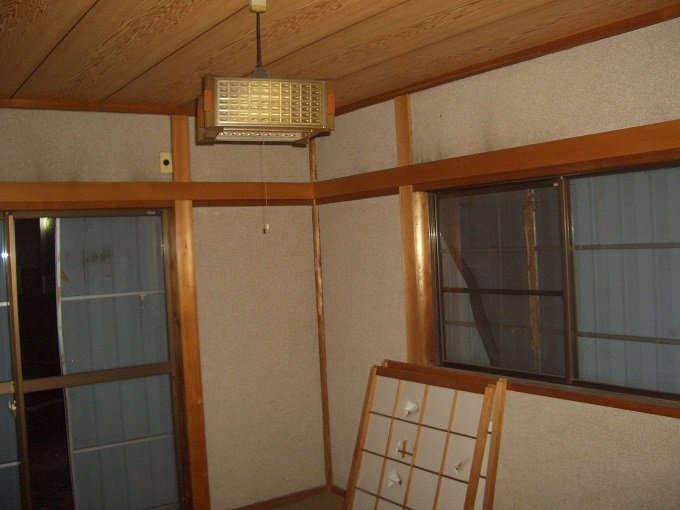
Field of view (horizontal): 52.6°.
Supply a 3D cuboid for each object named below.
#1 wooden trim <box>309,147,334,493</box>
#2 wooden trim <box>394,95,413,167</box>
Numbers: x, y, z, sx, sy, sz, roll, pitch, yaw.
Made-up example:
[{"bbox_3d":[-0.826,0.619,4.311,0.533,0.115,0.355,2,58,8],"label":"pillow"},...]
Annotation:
[{"bbox_3d":[-0.116,0.300,4.250,0.032,2.250,0.032,-4,1,-37],"label":"wooden trim"},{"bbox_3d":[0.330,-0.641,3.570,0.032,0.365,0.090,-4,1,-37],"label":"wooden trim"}]

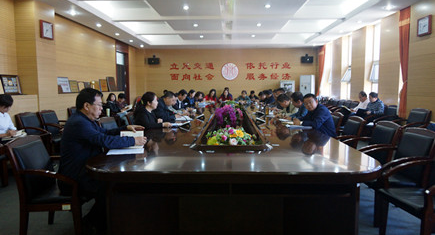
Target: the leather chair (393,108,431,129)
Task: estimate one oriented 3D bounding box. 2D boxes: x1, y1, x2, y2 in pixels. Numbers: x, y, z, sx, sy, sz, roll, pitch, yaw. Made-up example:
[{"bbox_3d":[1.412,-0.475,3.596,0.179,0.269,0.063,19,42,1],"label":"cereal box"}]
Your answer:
[{"bbox_3d":[3.866,0.264,6.629,0.590,0.890,0.560,0,5,0],"label":"leather chair"}]

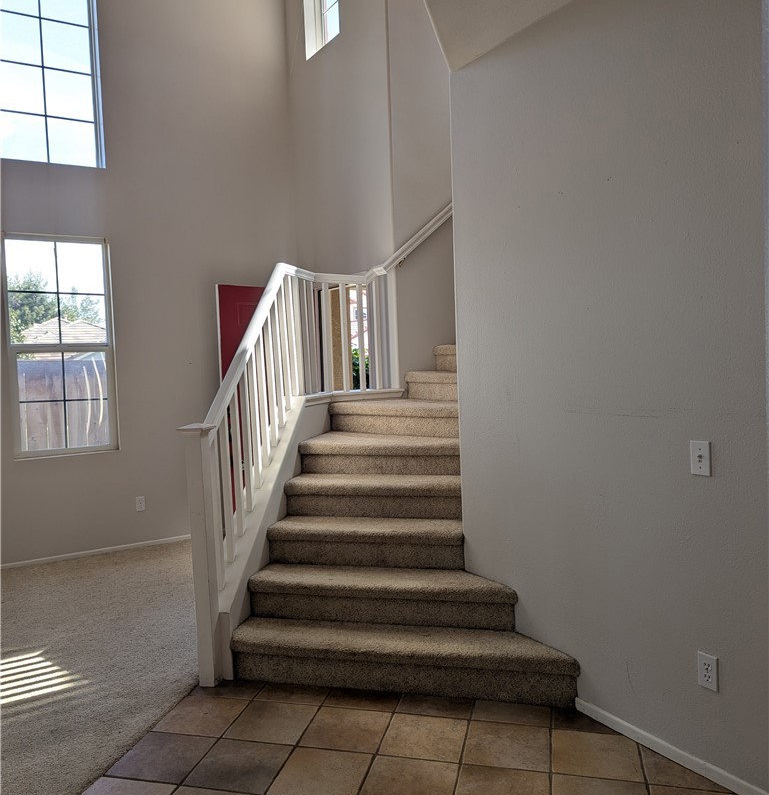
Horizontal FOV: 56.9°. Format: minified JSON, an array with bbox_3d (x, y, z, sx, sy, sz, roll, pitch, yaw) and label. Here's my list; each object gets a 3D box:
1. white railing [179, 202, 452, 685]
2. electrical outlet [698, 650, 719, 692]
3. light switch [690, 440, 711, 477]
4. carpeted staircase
[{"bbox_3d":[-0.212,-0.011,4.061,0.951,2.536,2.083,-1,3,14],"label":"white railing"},{"bbox_3d":[1.101,0.935,2.413,0.012,0.115,0.071,-4,4,-33],"label":"electrical outlet"},{"bbox_3d":[1.065,0.206,2.389,0.014,0.115,0.071,-4,4,-33],"label":"light switch"},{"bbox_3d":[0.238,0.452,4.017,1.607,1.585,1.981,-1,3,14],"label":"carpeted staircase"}]

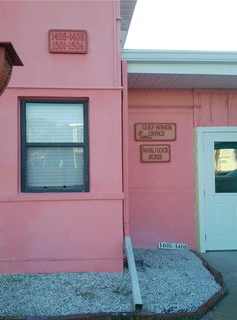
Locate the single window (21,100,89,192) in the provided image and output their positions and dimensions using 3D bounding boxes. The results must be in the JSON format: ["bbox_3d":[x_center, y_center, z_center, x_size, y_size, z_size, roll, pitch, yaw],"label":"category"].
[{"bbox_3d":[-0.865,-0.184,4.126,0.940,1.270,0.090,-1,-2,-4],"label":"single window"}]

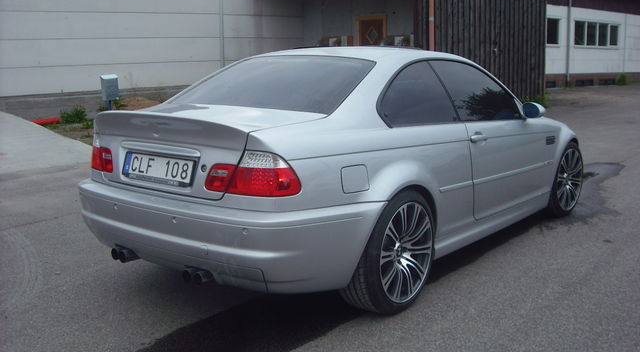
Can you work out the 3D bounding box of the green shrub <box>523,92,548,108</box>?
[{"bbox_3d":[6.080,-2.130,19.300,0.800,0.500,0.600,-9,13,-40],"label":"green shrub"}]

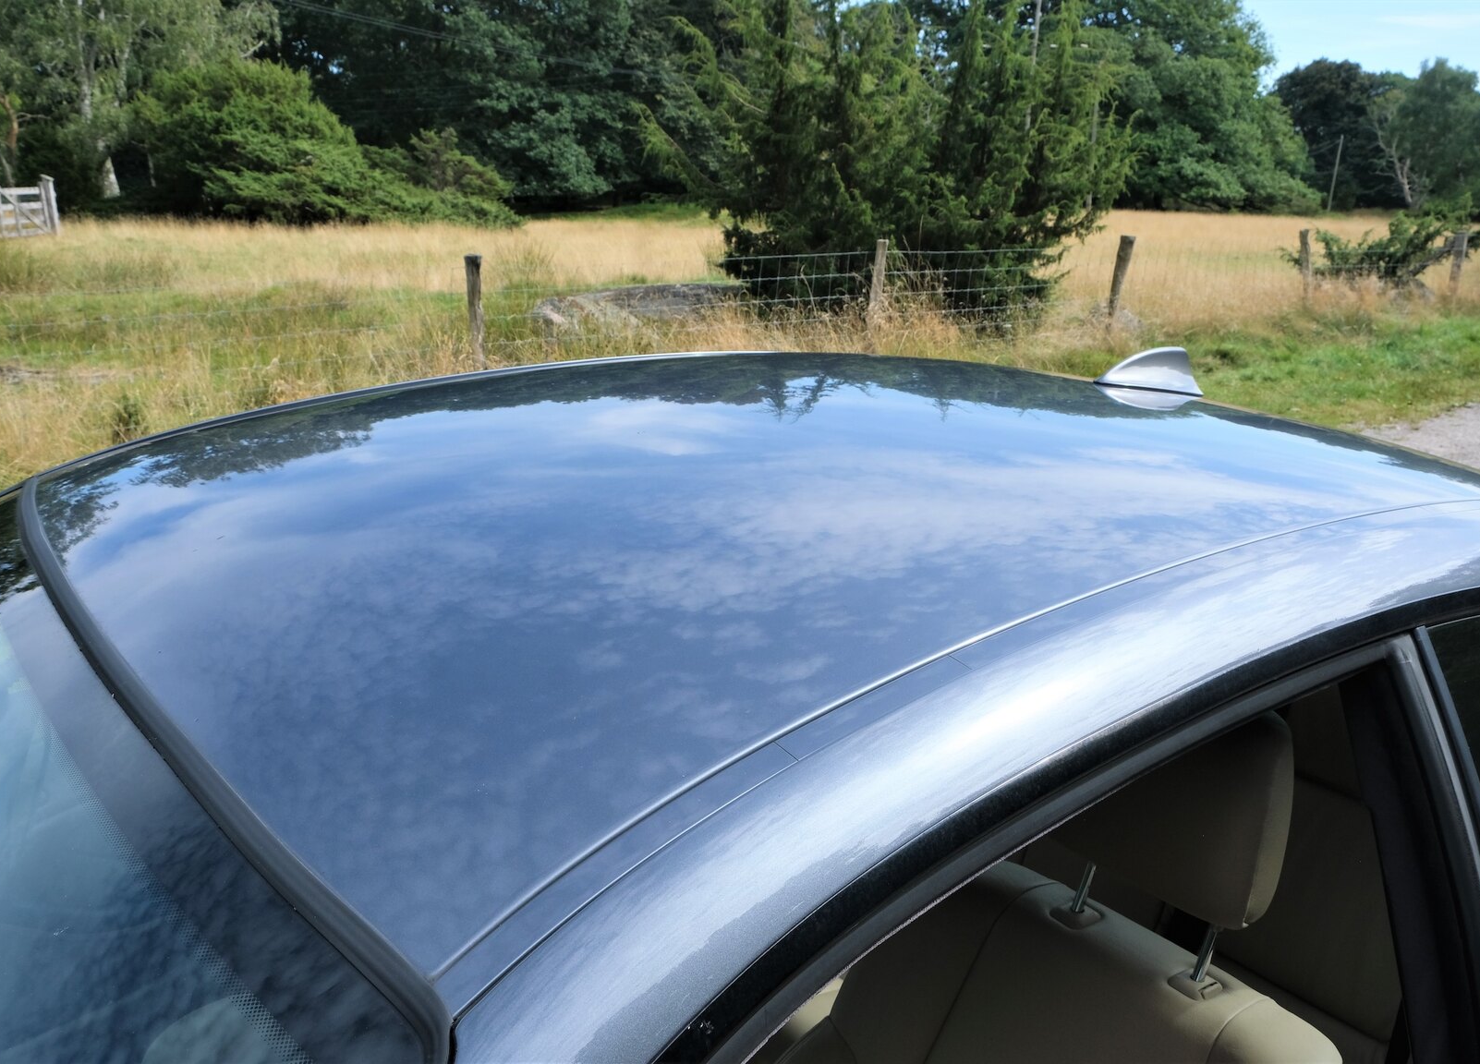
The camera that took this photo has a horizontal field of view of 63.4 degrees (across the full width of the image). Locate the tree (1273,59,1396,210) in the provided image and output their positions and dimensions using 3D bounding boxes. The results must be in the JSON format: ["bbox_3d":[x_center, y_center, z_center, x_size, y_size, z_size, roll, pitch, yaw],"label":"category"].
[{"bbox_3d":[43.680,-29.170,88.000,9.500,10.800,9.000,7,18,24],"label":"tree"}]

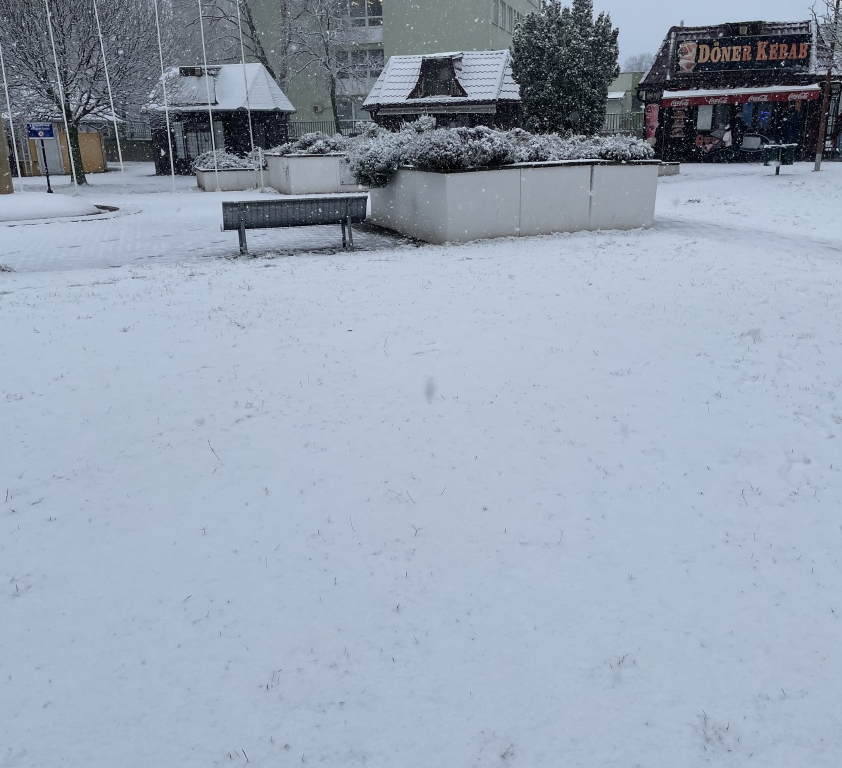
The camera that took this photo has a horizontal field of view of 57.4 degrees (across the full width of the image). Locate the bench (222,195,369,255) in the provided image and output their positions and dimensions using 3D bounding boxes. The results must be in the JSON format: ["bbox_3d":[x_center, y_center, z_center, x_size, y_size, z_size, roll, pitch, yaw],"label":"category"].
[{"bbox_3d":[-1.786,-2.356,11.202,2.050,0.760,0.620,-4,18,-7],"label":"bench"}]

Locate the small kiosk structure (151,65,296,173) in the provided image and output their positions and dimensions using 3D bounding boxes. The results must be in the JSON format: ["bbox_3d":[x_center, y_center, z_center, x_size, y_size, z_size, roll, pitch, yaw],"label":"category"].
[{"bbox_3d":[-8.784,-11.505,33.516,6.300,4.400,3.600,3,19,13],"label":"small kiosk structure"}]

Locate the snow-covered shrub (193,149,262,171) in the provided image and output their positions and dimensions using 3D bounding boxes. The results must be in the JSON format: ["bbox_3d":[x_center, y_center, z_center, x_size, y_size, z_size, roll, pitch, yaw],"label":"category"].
[{"bbox_3d":[-5.800,-7.006,23.899,2.100,0.700,1.600,-5,19,-11],"label":"snow-covered shrub"}]

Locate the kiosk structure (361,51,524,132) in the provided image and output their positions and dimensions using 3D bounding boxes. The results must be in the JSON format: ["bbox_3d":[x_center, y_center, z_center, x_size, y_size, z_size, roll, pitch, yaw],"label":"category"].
[{"bbox_3d":[1.232,-10.993,31.133,6.700,4.450,3.600,4,19,15],"label":"kiosk structure"}]

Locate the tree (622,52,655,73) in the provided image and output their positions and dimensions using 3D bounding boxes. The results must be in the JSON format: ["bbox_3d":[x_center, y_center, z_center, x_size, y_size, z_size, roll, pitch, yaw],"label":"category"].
[{"bbox_3d":[19.193,-25.544,67.899,5.500,8.200,5.500,4,19,15],"label":"tree"}]

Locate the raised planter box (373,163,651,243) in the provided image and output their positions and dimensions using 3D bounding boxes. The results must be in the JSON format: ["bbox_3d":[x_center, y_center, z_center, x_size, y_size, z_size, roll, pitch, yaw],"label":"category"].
[{"bbox_3d":[1.493,-3.328,13.484,3.650,1.030,3.800,-7,19,-17],"label":"raised planter box"}]

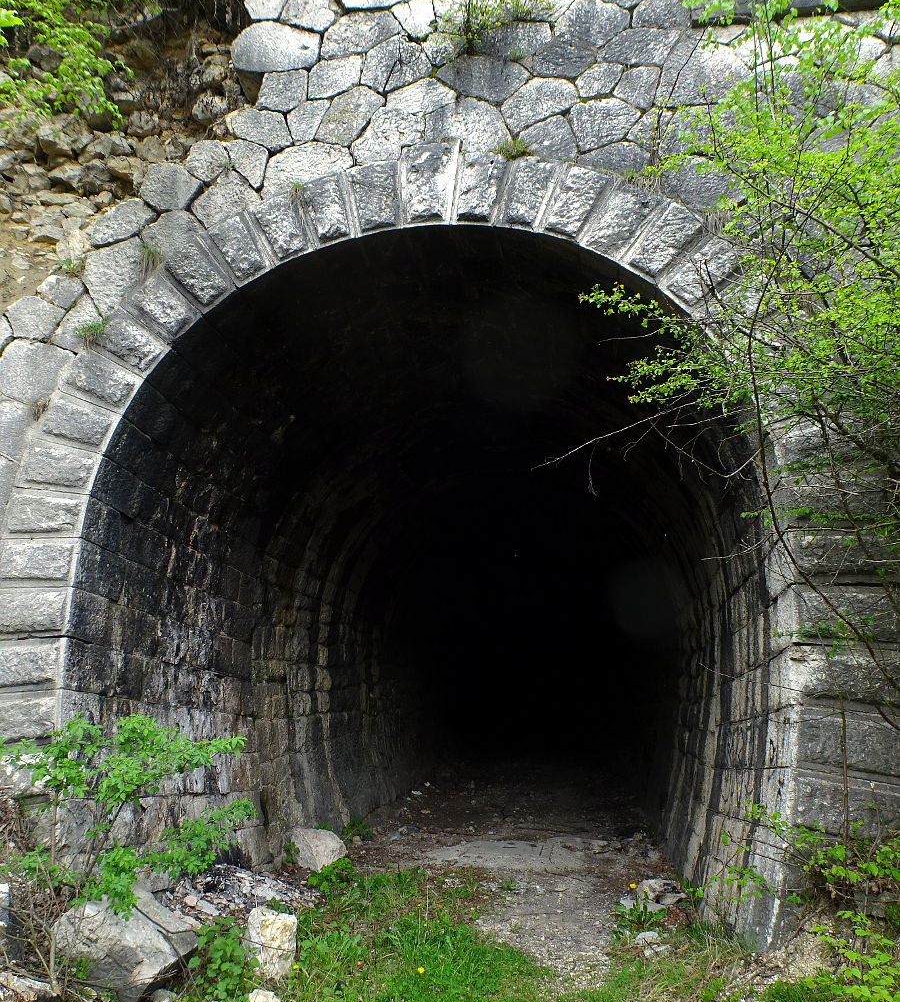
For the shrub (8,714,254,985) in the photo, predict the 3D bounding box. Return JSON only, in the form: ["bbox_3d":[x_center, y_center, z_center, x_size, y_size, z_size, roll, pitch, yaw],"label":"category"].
[{"bbox_3d":[-1.880,2.018,4.920,1.320,1.420,1.050,0,-18,0],"label":"shrub"}]

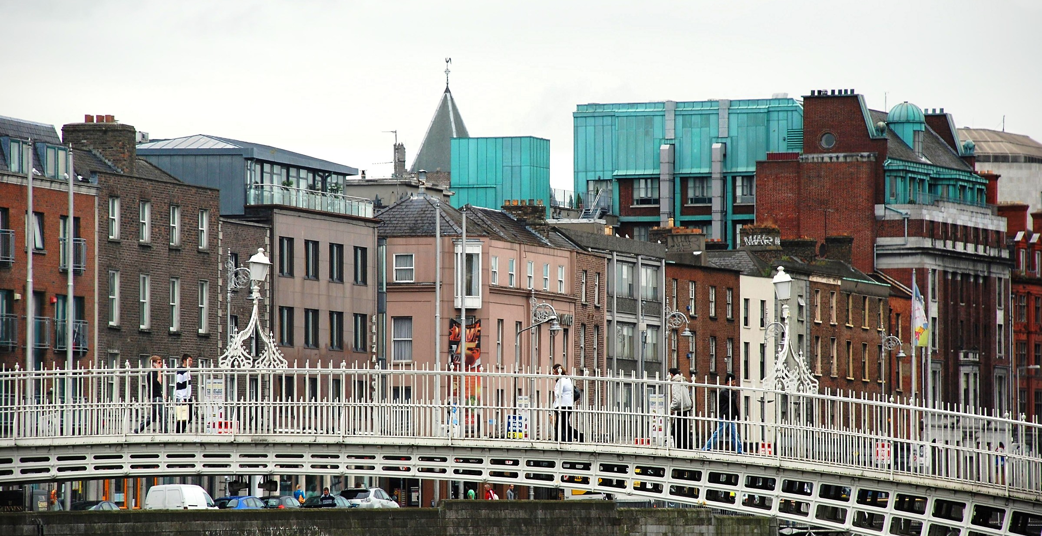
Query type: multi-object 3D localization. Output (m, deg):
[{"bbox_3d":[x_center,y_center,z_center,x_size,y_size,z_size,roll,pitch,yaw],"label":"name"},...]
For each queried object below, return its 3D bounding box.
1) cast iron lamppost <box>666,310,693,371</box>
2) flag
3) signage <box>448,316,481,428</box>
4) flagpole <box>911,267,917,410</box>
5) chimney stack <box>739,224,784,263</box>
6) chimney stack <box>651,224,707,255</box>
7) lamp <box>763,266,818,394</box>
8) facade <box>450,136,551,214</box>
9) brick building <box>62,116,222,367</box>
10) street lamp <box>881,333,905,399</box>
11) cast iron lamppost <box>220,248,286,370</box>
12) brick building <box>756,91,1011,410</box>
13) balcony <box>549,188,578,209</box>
[{"bbox_3d":[7.657,6.818,285.932,1.450,10.701,0.560,-1,-2,17],"label":"cast iron lamppost"},{"bbox_3d":[19.140,2.178,280.124,0.850,3.190,0.300,0,-2,-6],"label":"flag"},{"bbox_3d":[-2.609,5.020,277.974,1.700,5.330,0.100,1,-2,-26],"label":"signage"},{"bbox_3d":[20.580,6.436,306.957,0.170,12.879,0.170,0,-2,0],"label":"flagpole"},{"bbox_3d":[13.626,-1.386,332.971,2.500,2.200,1.000,-1,-2,18],"label":"chimney stack"},{"bbox_3d":[8.494,-1.499,317.574,3.100,1.800,1.100,-1,-2,18],"label":"chimney stack"},{"bbox_3d":[5.860,1.324,127.127,0.720,2.686,3.300,0,-2,11],"label":"lamp"},{"bbox_3d":[-0.953,-4.717,304.831,4.600,4.191,3.300,-1,-2,16],"label":"facade"},{"bbox_3d":[-18.980,2.334,239.300,9.000,16.850,14.320,-1,-2,17],"label":"brick building"},{"bbox_3d":[20.979,8.405,328.903,1.450,10.417,0.560,-1,-2,17],"label":"street lamp"},{"bbox_3d":[-5.907,0.891,129.543,0.720,2.683,3.300,0,-2,11],"label":"cast iron lamppost"},{"bbox_3d":[22.934,2.786,375.232,12.000,26.410,20.610,-1,-2,20],"label":"brick building"},{"bbox_3d":[2.351,-3.814,322.310,0.120,1.097,5.300,-1,-2,16],"label":"balcony"}]

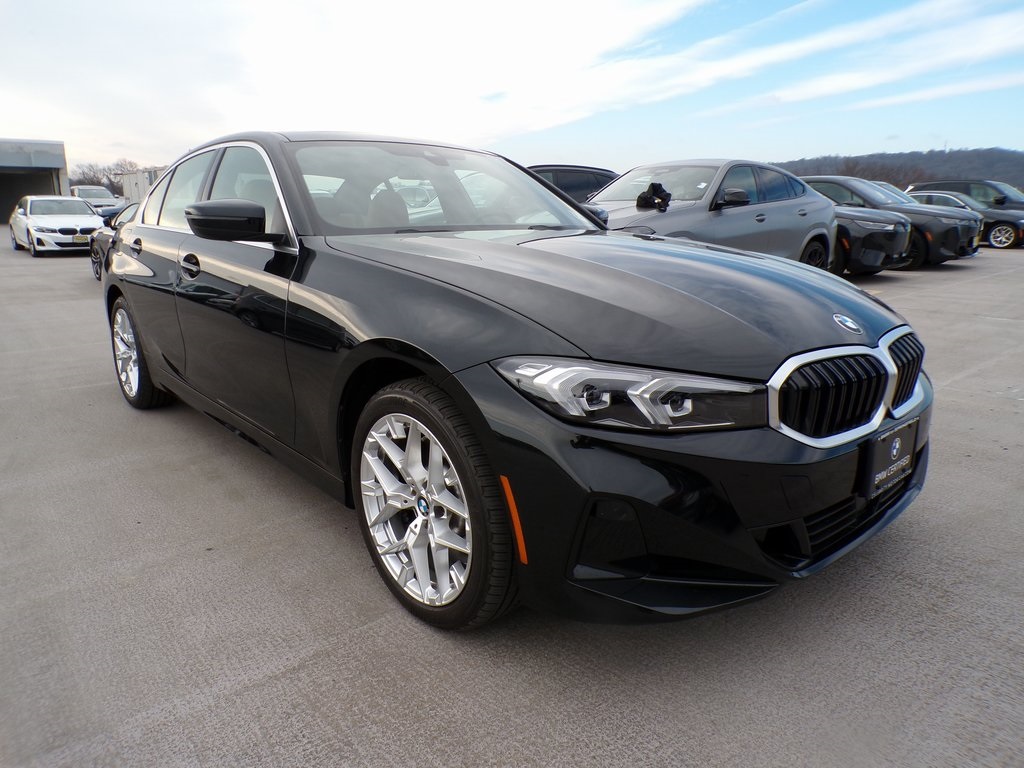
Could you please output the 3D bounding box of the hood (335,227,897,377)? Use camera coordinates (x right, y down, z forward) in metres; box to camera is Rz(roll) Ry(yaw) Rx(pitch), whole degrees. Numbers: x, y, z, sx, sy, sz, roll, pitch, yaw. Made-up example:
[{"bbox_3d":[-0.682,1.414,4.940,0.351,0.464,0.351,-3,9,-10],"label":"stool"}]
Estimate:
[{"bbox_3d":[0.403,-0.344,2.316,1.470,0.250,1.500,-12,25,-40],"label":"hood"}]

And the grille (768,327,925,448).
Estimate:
[{"bbox_3d":[0.899,-0.005,1.819,0.780,0.260,0.150,-12,18,-40],"label":"grille"}]

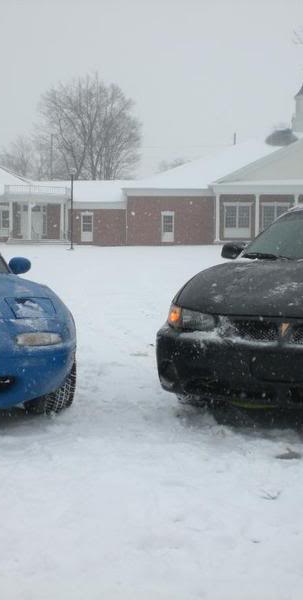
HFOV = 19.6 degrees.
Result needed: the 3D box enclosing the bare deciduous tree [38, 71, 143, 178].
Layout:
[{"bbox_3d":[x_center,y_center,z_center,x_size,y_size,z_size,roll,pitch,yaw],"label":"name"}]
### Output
[{"bbox_3d":[-6.469,-14.471,91.309,10.900,18.500,10.700,1,3,0],"label":"bare deciduous tree"}]

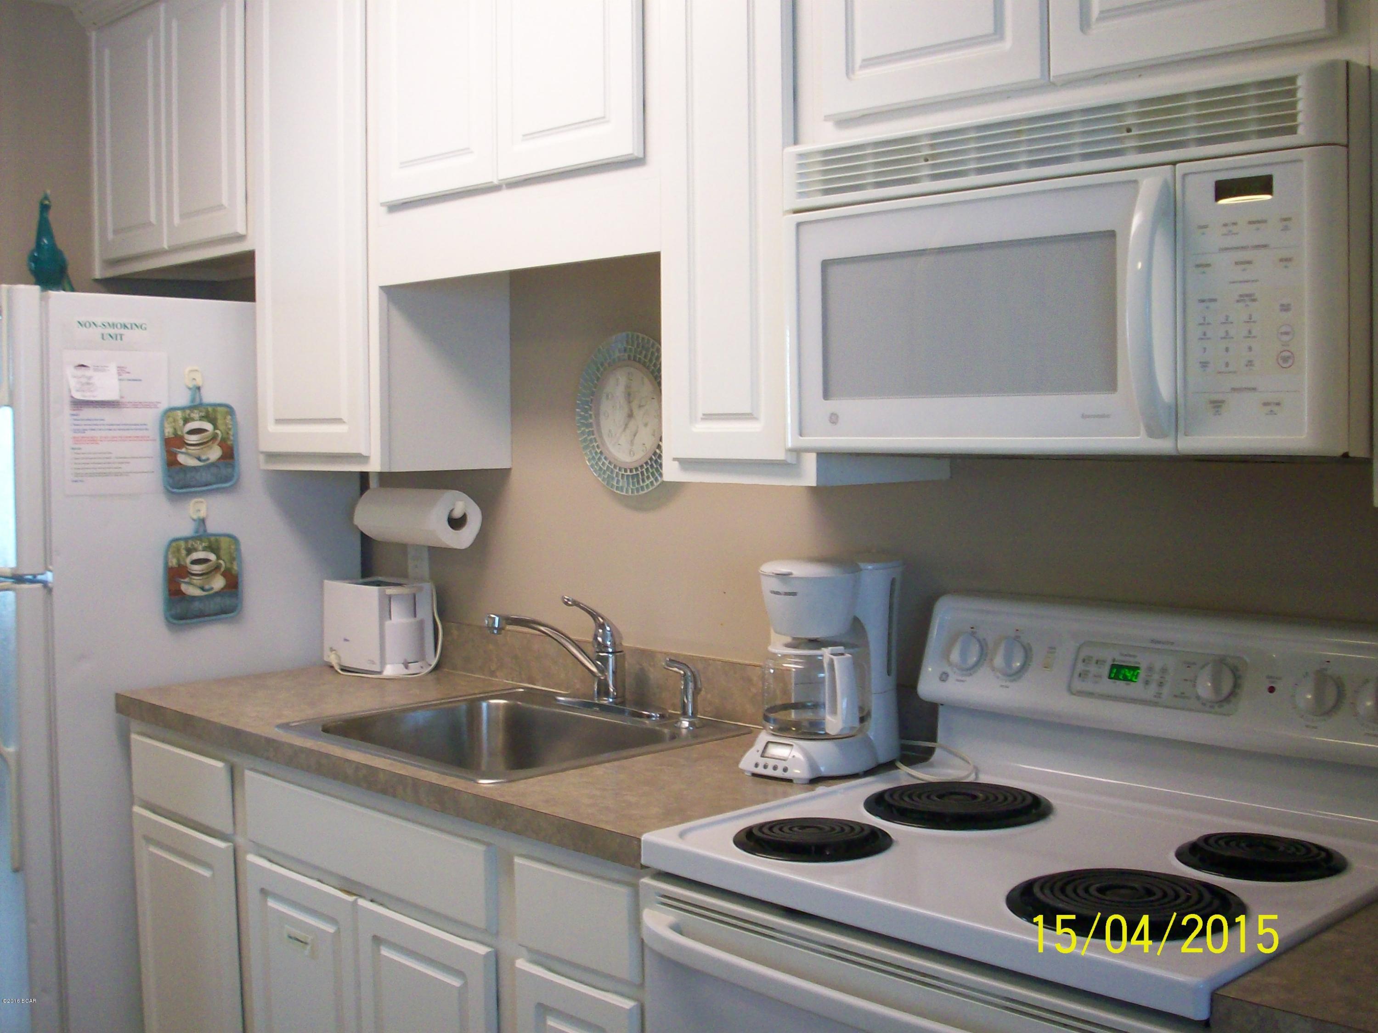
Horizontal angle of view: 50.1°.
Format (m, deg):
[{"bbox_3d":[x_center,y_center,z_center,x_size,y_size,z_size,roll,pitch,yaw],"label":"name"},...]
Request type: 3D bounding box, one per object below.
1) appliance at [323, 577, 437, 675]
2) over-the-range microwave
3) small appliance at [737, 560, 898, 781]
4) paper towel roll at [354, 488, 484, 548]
[{"bbox_3d":[-0.695,0.243,3.313,0.238,0.192,0.138,3,4,45],"label":"appliance"},{"bbox_3d":[0.534,-0.283,1.912,0.757,0.410,0.400,3,4,45],"label":"over-the-range microwave"},{"bbox_3d":[0.204,0.232,2.287,0.165,0.318,0.260,2,4,41],"label":"small appliance"},{"bbox_3d":[-0.556,0.003,3.002,0.280,0.114,0.114,3,4,45],"label":"paper towel roll"}]

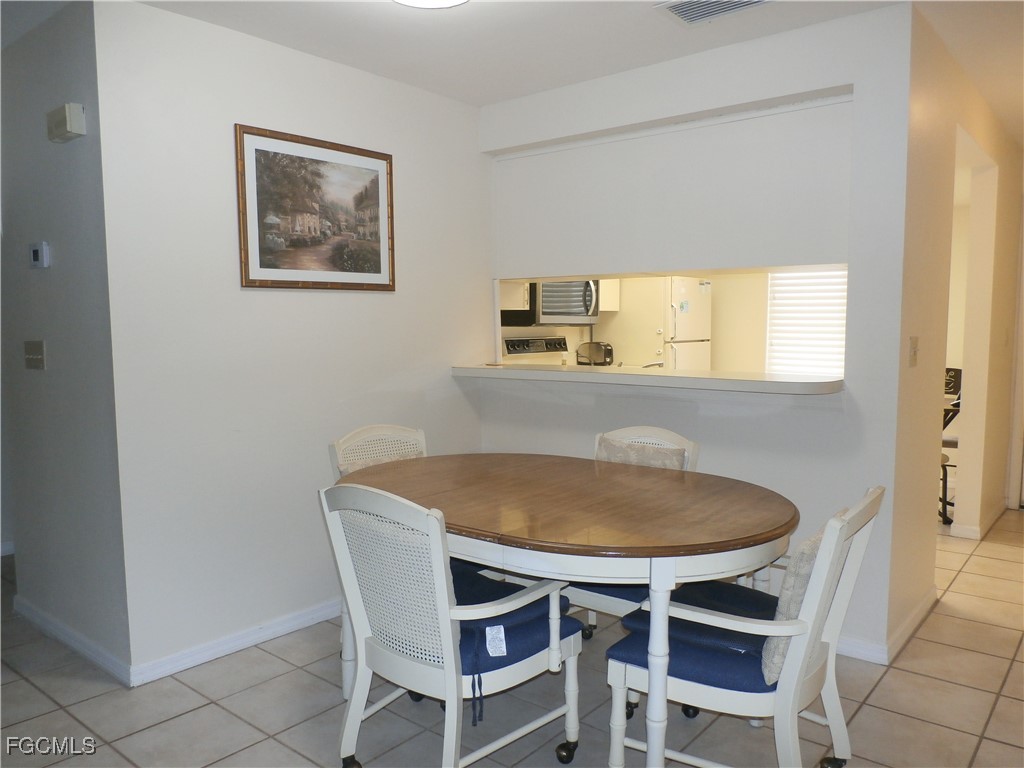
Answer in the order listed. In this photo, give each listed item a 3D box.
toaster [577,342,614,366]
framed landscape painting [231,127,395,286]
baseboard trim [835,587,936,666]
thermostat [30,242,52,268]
[{"bbox_3d":[0.699,-0.248,6.177,0.275,0.195,0.170,4,6,40],"label":"toaster"},{"bbox_3d":[-0.800,-0.715,3.141,0.030,0.620,0.778,4,6,40],"label":"framed landscape painting"},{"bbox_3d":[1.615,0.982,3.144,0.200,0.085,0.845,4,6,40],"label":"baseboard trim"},{"bbox_3d":[-1.829,-0.495,2.864,0.130,0.095,0.026,4,6,40],"label":"thermostat"}]

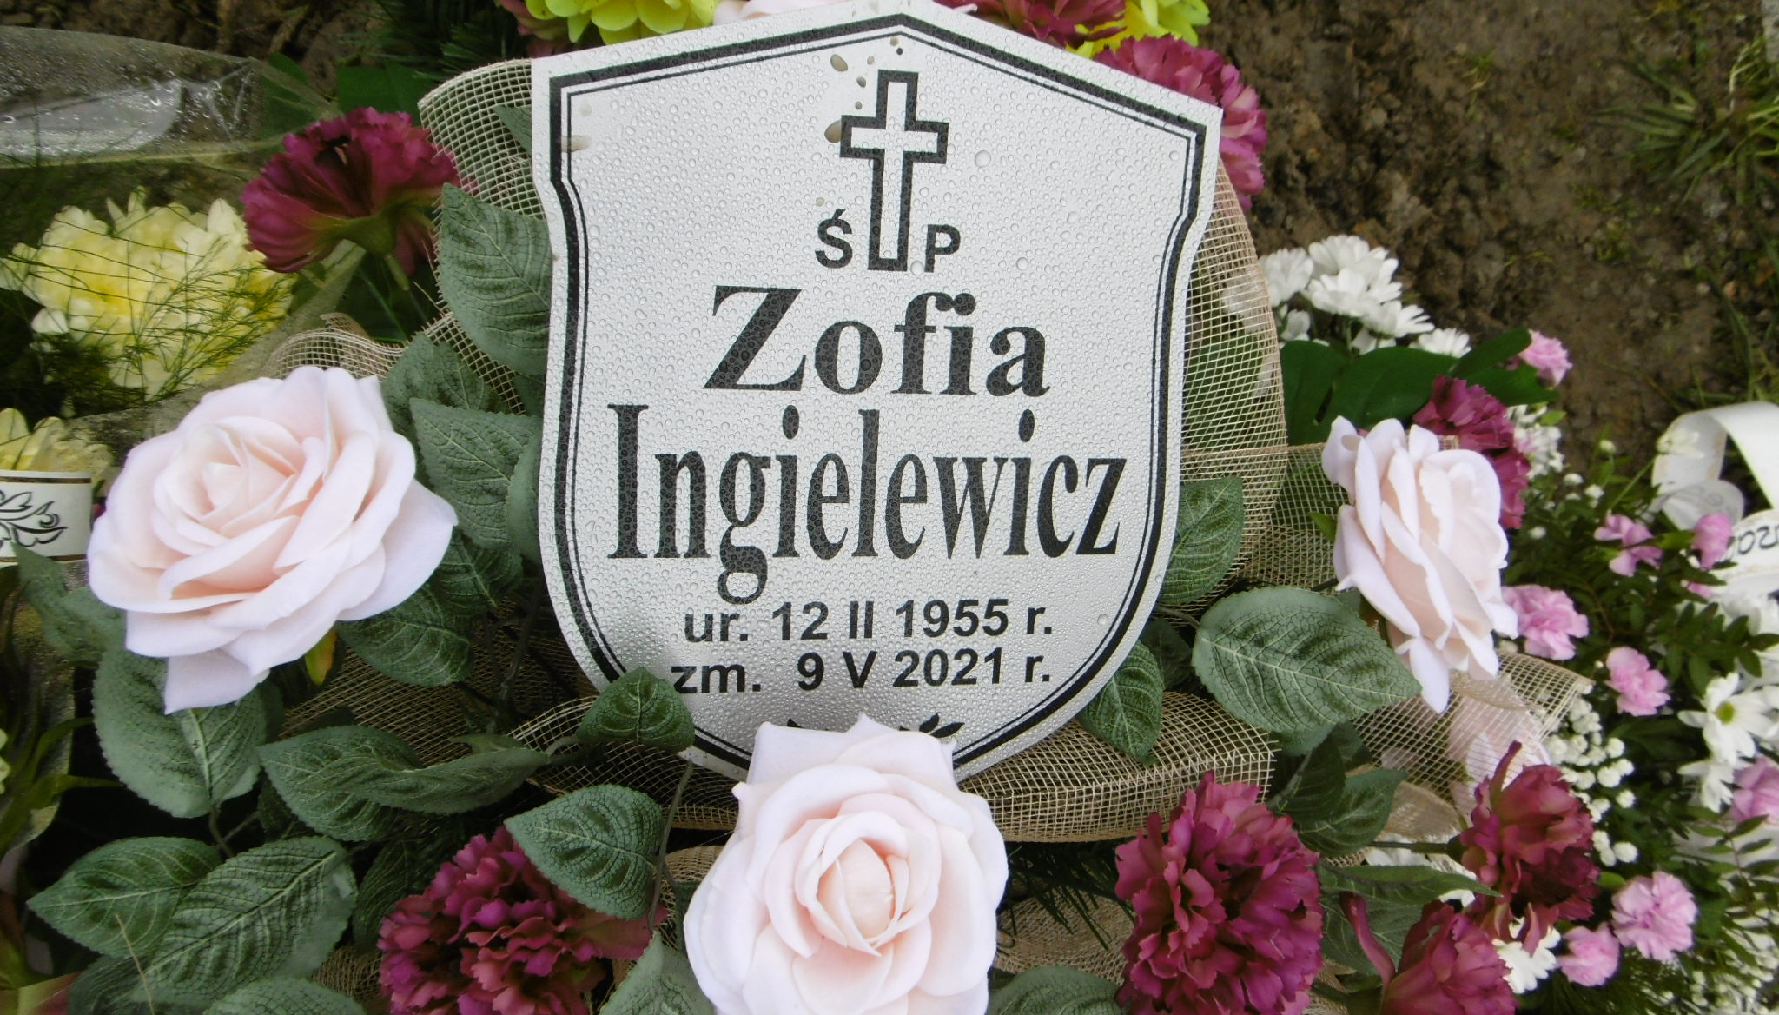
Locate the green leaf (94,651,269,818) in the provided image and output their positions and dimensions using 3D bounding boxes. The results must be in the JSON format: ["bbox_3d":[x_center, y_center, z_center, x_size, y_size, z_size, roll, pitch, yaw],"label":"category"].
[{"bbox_3d":[-0.295,0.089,0.510,0.063,0.018,0.085,-19,93,-1],"label":"green leaf"}]

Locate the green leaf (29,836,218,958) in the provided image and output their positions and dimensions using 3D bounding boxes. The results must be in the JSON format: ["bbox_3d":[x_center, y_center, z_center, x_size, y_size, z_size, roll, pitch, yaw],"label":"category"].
[{"bbox_3d":[-0.281,0.143,0.455,0.077,0.013,0.046,-10,69,2],"label":"green leaf"}]

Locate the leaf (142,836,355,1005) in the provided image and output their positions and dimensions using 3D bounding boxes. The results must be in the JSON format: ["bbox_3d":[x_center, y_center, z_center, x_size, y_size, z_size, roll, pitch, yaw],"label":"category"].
[{"bbox_3d":[-0.226,0.144,0.435,0.080,0.014,0.049,-31,75,-9],"label":"leaf"}]

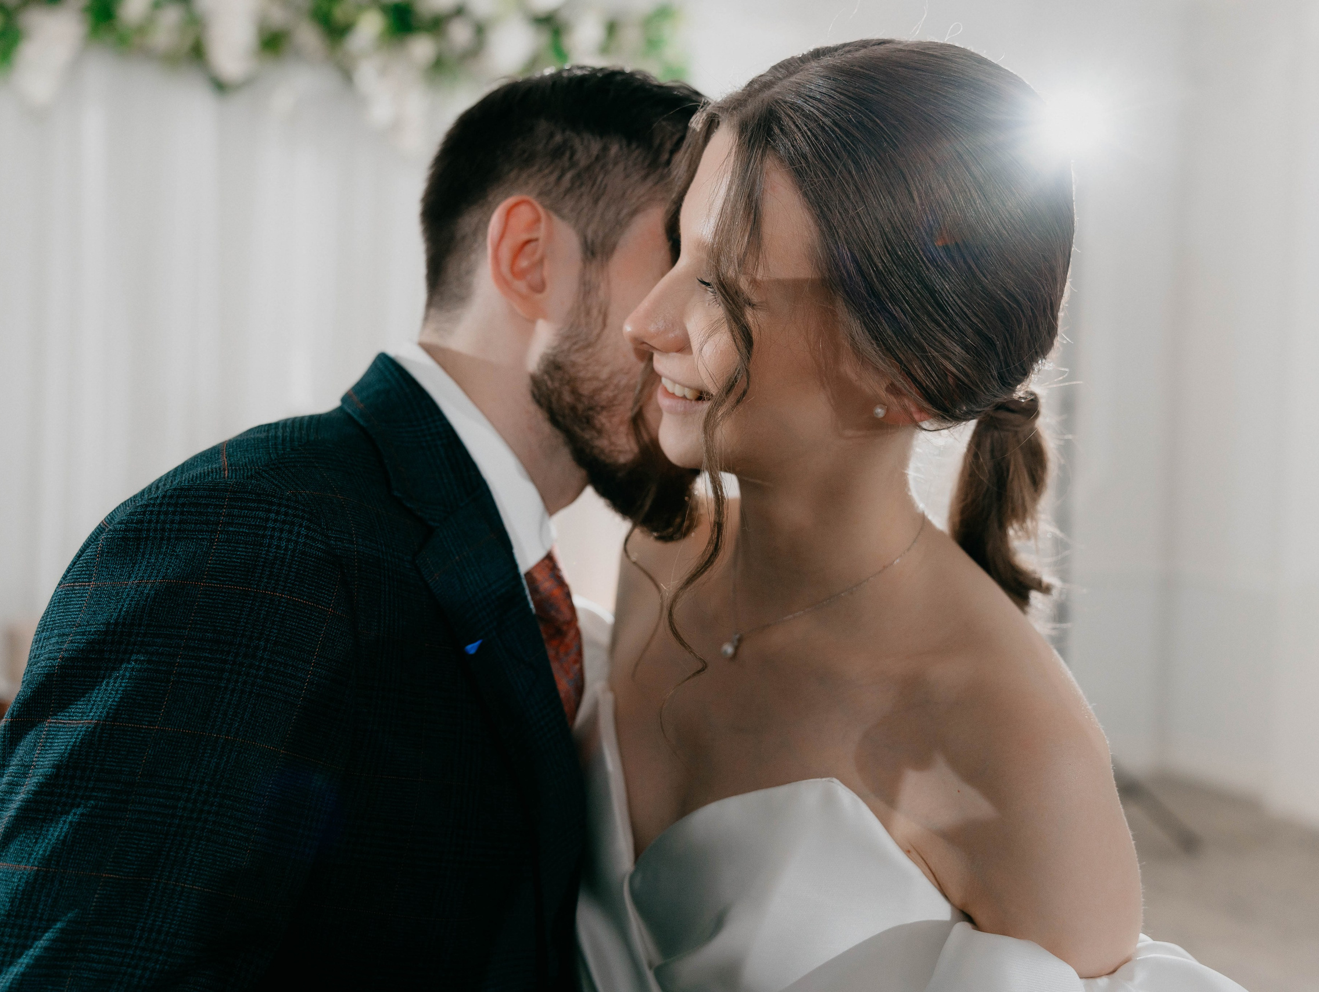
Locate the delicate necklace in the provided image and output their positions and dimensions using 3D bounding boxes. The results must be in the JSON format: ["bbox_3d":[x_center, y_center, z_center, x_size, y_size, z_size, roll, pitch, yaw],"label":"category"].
[{"bbox_3d":[0.083,0.041,0.890,0.120,0.090,0.135,4,4,41],"label":"delicate necklace"}]

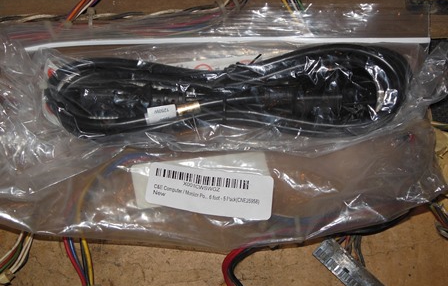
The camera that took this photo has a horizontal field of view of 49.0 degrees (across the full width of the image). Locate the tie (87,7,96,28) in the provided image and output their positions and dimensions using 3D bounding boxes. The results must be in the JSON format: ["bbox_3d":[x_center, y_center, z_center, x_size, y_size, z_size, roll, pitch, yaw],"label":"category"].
[{"bbox_3d":[-0.085,-0.080,0.316,0.006,0.009,0.013,0,66,0],"label":"tie"}]

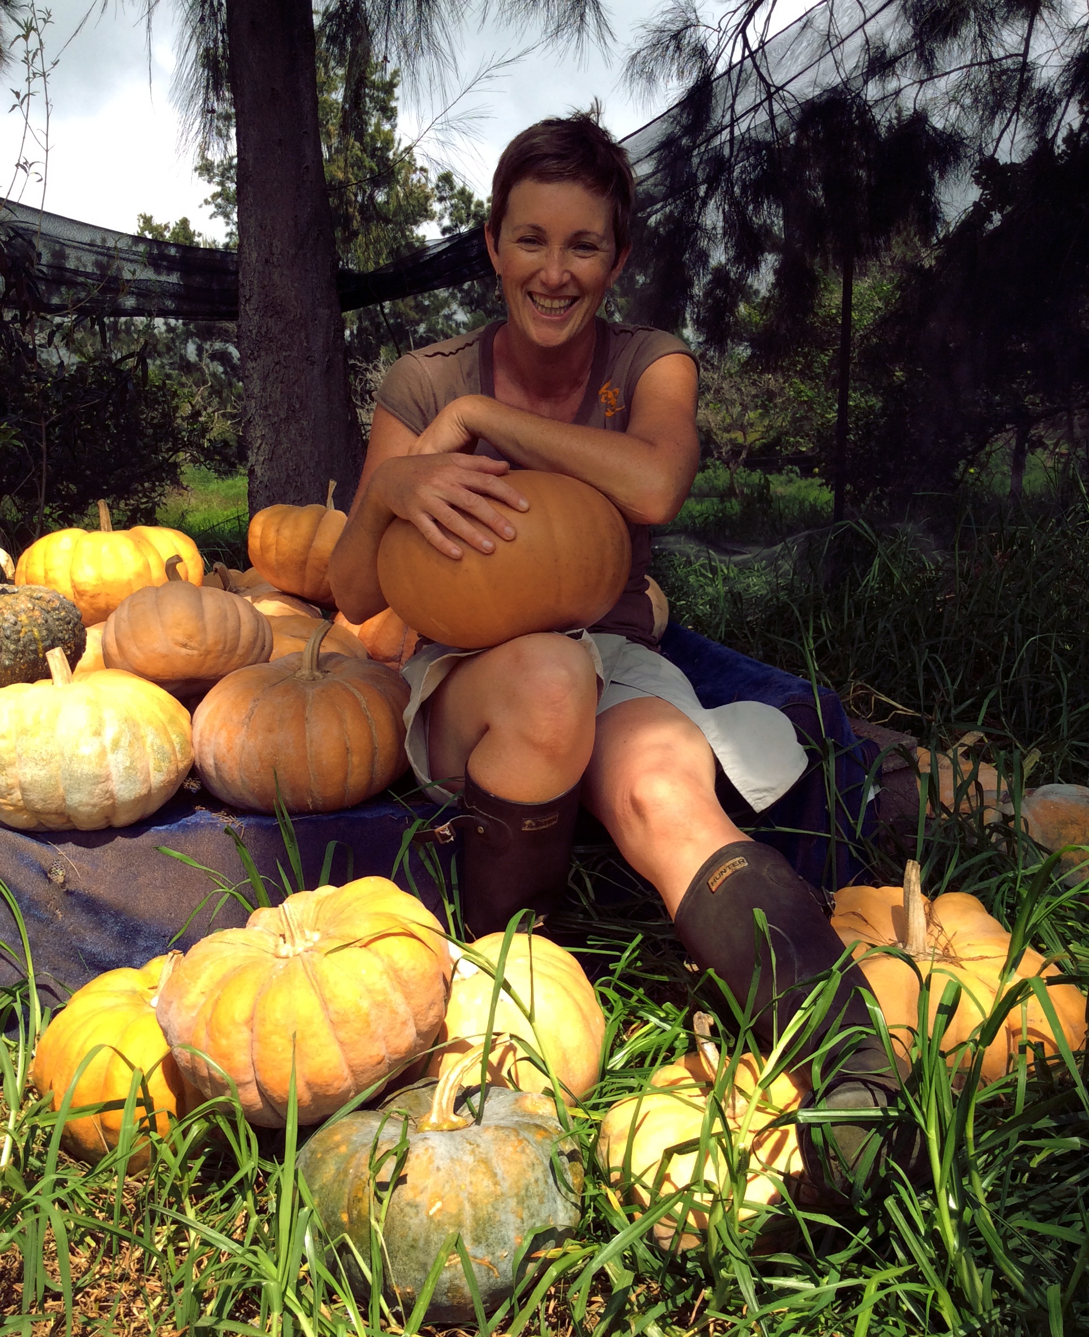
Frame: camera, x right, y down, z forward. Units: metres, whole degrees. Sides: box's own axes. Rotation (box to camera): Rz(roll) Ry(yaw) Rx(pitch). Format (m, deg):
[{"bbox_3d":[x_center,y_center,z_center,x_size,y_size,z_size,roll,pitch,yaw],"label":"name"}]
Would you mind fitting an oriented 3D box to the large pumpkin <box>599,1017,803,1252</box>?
[{"bbox_3d":[0.155,0.415,1.278,0.203,0.225,0.203,6,28,-1],"label":"large pumpkin"}]

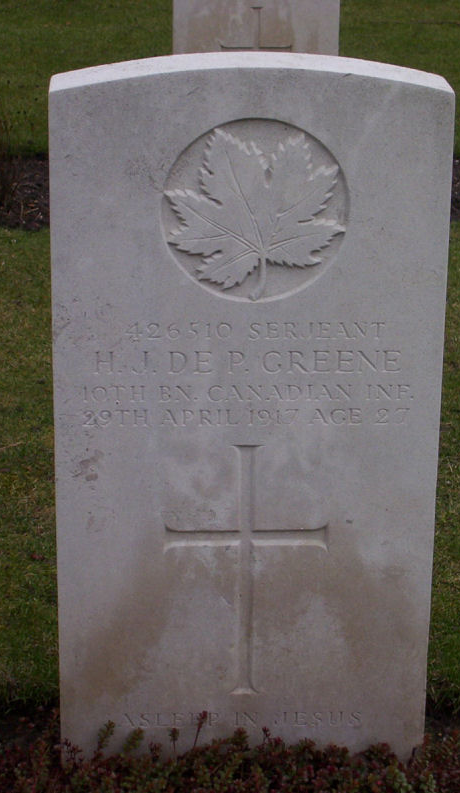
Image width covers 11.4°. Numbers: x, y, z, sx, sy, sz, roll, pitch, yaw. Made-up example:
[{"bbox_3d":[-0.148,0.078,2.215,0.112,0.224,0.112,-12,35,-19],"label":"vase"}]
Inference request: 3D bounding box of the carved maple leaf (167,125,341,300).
[{"bbox_3d":[0.024,-0.173,2.193,0.174,0.171,0.013,0,22,-1],"label":"carved maple leaf"}]

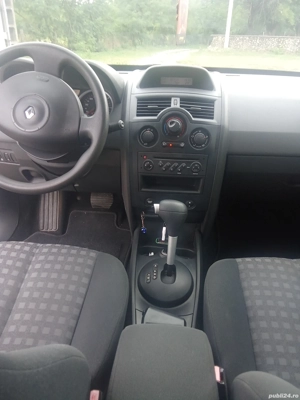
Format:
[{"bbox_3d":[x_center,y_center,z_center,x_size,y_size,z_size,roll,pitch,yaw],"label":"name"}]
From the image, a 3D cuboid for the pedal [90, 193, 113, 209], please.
[{"bbox_3d":[-0.207,0.002,1.380,0.095,0.067,0.030,1,-1,0],"label":"pedal"}]

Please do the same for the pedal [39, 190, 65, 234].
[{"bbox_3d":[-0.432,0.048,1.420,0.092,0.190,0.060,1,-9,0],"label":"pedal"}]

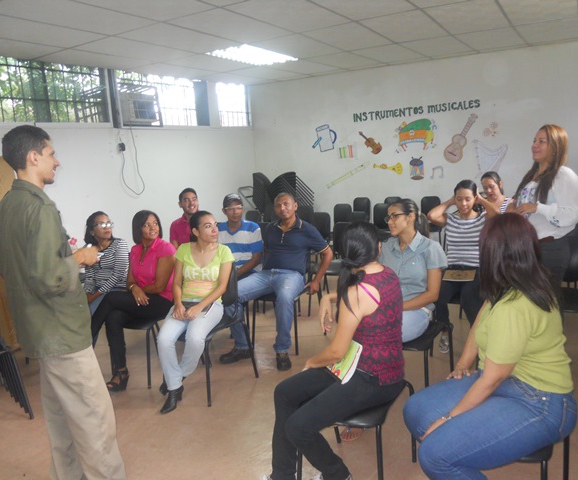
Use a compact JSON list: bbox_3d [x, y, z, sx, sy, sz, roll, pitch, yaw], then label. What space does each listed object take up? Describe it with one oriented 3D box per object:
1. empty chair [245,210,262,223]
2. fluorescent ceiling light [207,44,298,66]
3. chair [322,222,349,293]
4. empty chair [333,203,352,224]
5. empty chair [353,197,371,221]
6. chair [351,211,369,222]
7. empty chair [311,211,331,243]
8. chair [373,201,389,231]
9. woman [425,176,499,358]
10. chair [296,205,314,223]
[{"bbox_3d":[-0.503,0.092,6.251,0.470,0.820,0.530,2,11,31],"label":"empty chair"},{"bbox_3d":[-0.411,-2.140,6.020,0.600,0.080,1.200,2,10,30],"label":"fluorescent ceiling light"},{"bbox_3d":[0.465,0.276,4.861,0.460,0.830,0.540,2,10,30],"label":"chair"},{"bbox_3d":[0.596,-0.008,6.442,0.470,0.820,0.530,2,11,31],"label":"empty chair"},{"bbox_3d":[0.955,-0.166,7.277,0.470,0.820,0.530,2,11,31],"label":"empty chair"},{"bbox_3d":[0.683,0.132,5.675,0.460,0.830,0.540,2,10,30],"label":"chair"},{"bbox_3d":[0.240,0.132,5.717,0.470,0.820,0.530,2,11,31],"label":"empty chair"},{"bbox_3d":[1.104,-0.009,6.251,0.470,0.820,0.530,2,11,31],"label":"chair"},{"bbox_3d":[1.348,0.166,4.014,0.580,1.200,0.800,1,10,27],"label":"woman"},{"bbox_3d":[0.109,-0.008,6.786,0.460,0.830,0.540,2,10,30],"label":"chair"}]

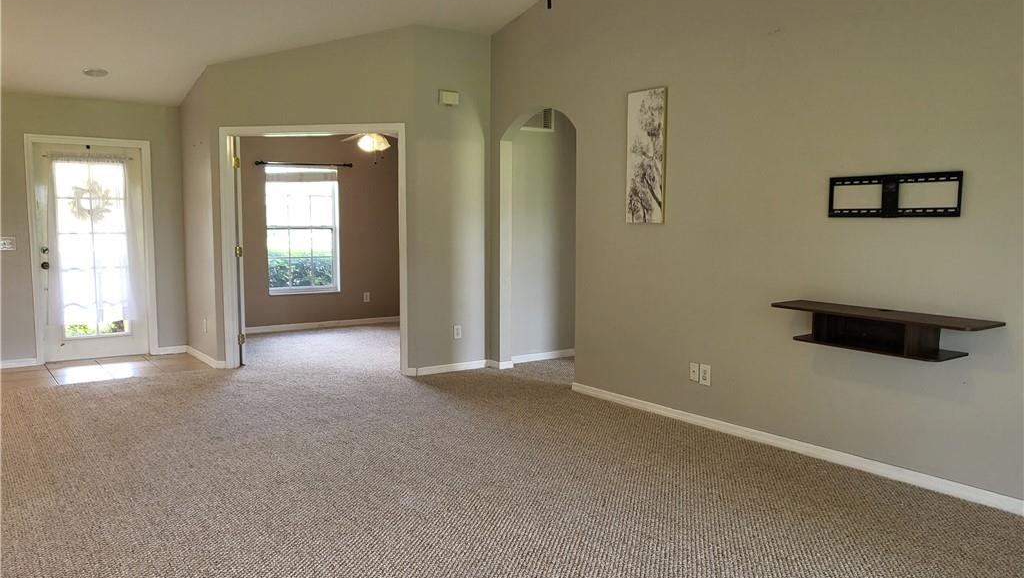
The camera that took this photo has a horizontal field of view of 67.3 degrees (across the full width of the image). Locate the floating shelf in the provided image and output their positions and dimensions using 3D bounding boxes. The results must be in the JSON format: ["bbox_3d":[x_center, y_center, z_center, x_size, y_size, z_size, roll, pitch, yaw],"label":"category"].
[{"bbox_3d":[1.888,0.210,3.981,0.290,0.185,1.090,-4,6,-36],"label":"floating shelf"}]

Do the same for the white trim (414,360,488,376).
[{"bbox_3d":[-0.551,0.712,6.989,0.740,0.072,0.020,-4,6,-36],"label":"white trim"}]

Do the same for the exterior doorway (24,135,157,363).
[{"bbox_3d":[-4.027,-0.374,7.423,1.050,2.125,0.110,-4,6,-36],"label":"exterior doorway"}]

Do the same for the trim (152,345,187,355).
[{"bbox_3d":[-3.473,0.620,7.868,0.290,0.072,0.020,-4,6,-36],"label":"trim"}]

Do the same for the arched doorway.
[{"bbox_3d":[0.254,-0.348,6.528,0.140,2.270,1.030,-4,6,-36],"label":"arched doorway"}]

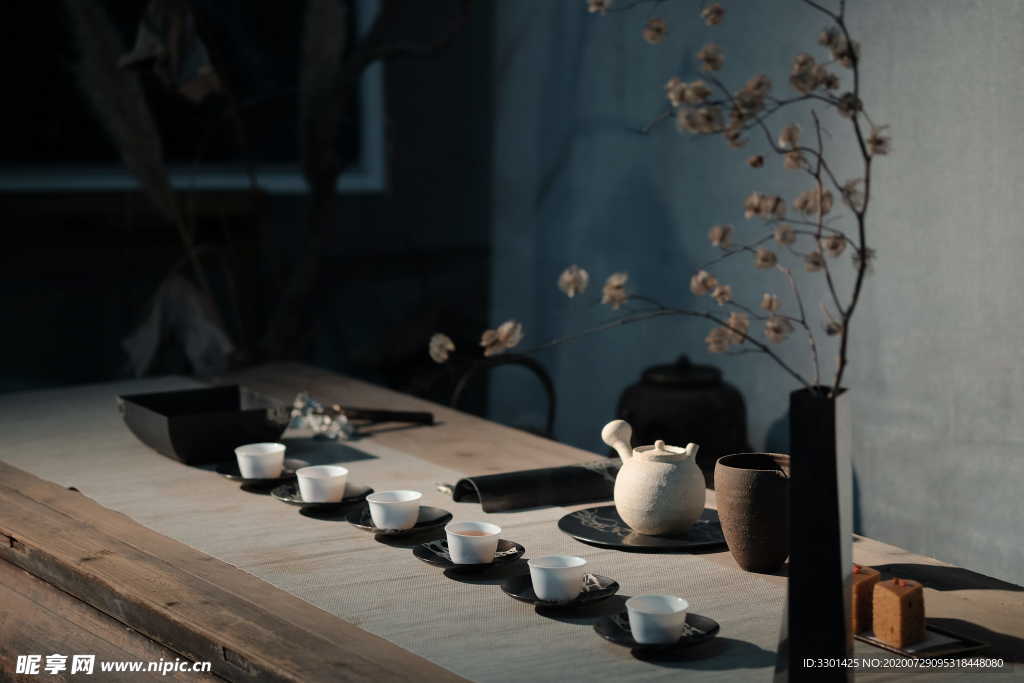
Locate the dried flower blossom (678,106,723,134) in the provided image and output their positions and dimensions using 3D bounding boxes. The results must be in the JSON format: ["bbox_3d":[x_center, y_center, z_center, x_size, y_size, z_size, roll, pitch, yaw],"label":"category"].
[{"bbox_3d":[0.167,-0.196,2.270,0.043,0.025,0.031,1,10,4],"label":"dried flower blossom"}]

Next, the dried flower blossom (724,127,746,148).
[{"bbox_3d":[0.199,-0.182,2.280,0.020,0.020,0.019,1,10,5],"label":"dried flower blossom"}]

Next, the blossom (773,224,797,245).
[{"bbox_3d":[0.249,-0.098,2.340,0.022,0.018,0.019,1,10,6],"label":"blossom"}]

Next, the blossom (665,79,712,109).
[{"bbox_3d":[0.157,-0.220,2.270,0.043,0.027,0.031,1,10,4],"label":"blossom"}]

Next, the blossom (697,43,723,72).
[{"bbox_3d":[0.172,-0.247,2.220,0.023,0.025,0.022,1,10,4],"label":"blossom"}]

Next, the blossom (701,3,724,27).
[{"bbox_3d":[0.179,-0.291,2.280,0.021,0.021,0.020,1,10,4],"label":"blossom"}]

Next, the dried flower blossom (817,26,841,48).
[{"bbox_3d":[0.285,-0.273,2.300,0.020,0.020,0.019,1,10,7],"label":"dried flower blossom"}]

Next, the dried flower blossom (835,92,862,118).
[{"bbox_3d":[0.304,-0.213,2.310,0.024,0.024,0.022,1,10,7],"label":"dried flower blossom"}]

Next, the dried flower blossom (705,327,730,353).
[{"bbox_3d":[0.188,-0.002,2.340,0.024,0.024,0.023,1,10,5],"label":"dried flower blossom"}]

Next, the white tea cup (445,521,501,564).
[{"bbox_3d":[-0.041,0.215,2.721,0.060,0.035,0.060,0,10,0],"label":"white tea cup"}]

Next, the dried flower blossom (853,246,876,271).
[{"bbox_3d":[0.322,-0.076,2.340,0.022,0.022,0.021,1,10,8],"label":"dried flower blossom"}]

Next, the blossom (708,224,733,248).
[{"bbox_3d":[0.184,-0.093,2.270,0.020,0.020,0.019,1,10,5],"label":"blossom"}]

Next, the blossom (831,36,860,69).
[{"bbox_3d":[0.290,-0.252,2.230,0.025,0.026,0.024,1,10,7],"label":"blossom"}]

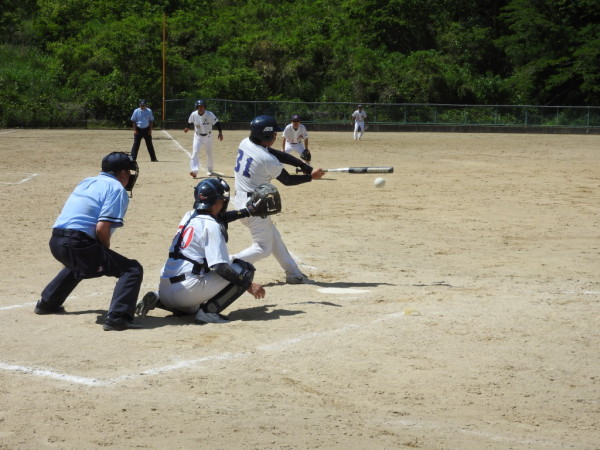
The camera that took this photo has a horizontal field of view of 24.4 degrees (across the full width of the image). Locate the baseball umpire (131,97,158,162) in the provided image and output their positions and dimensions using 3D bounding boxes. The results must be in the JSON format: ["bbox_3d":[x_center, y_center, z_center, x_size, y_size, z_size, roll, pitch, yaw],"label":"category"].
[{"bbox_3d":[-4.254,-2.579,38.087,0.680,1.670,0.420,0,5,-12],"label":"baseball umpire"}]

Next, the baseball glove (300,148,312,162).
[{"bbox_3d":[0.141,-1.505,30.019,0.250,0.290,0.170,1,5,0],"label":"baseball glove"}]

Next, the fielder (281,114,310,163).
[{"bbox_3d":[-0.067,-1.702,30.210,0.700,1.380,0.600,1,5,0],"label":"fielder"}]

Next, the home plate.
[{"bbox_3d":[0.314,0.579,11.816,0.432,0.025,0.432,5,6,38],"label":"home plate"}]

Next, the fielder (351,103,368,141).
[{"bbox_3d":[2.737,-4.798,65.090,0.700,1.680,0.450,1,5,2],"label":"fielder"}]

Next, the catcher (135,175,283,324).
[{"bbox_3d":[-0.667,0.167,10.369,0.980,1.020,0.780,-4,7,-45],"label":"catcher"}]

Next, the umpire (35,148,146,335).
[{"bbox_3d":[-1.494,0.086,10.073,0.800,1.210,1.030,-4,7,-45],"label":"umpire"}]

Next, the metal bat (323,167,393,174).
[{"bbox_3d":[0.405,-0.485,12.350,0.860,0.060,0.060,0,4,-2],"label":"metal bat"}]

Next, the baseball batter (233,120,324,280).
[{"bbox_3d":[-0.312,-0.217,12.106,0.720,1.500,1.080,5,7,42],"label":"baseball batter"}]

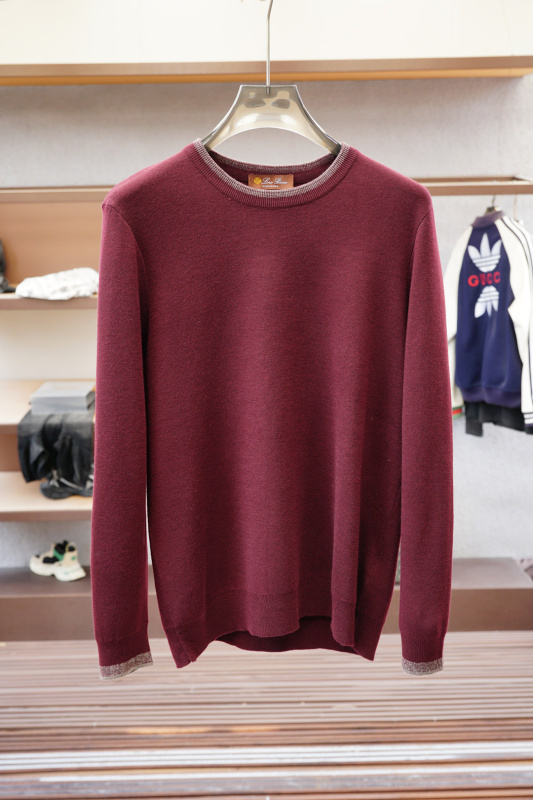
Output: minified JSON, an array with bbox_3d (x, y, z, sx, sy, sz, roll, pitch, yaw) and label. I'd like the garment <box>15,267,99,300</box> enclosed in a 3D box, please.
[{"bbox_3d":[-0.722,-0.402,3.223,0.290,0.090,0.200,-1,15,0],"label":"garment"}]

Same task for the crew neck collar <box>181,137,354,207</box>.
[{"bbox_3d":[0.006,-0.282,1.154,0.200,0.080,0.110,-1,15,0],"label":"crew neck collar"}]

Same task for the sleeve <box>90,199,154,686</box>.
[{"bbox_3d":[-0.194,0.049,1.249,0.080,0.650,0.110,1,12,0],"label":"sleeve"}]

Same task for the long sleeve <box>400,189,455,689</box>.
[{"bbox_3d":[0.214,0.049,1.251,0.080,0.650,0.110,-3,12,0],"label":"long sleeve"}]

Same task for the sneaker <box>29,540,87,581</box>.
[{"bbox_3d":[-0.862,0.666,3.850,0.245,0.125,0.100,5,16,21],"label":"sneaker"}]

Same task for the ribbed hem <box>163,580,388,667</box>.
[{"bbox_3d":[0.013,0.318,1.328,0.310,0.105,0.120,-1,15,0],"label":"ribbed hem"}]

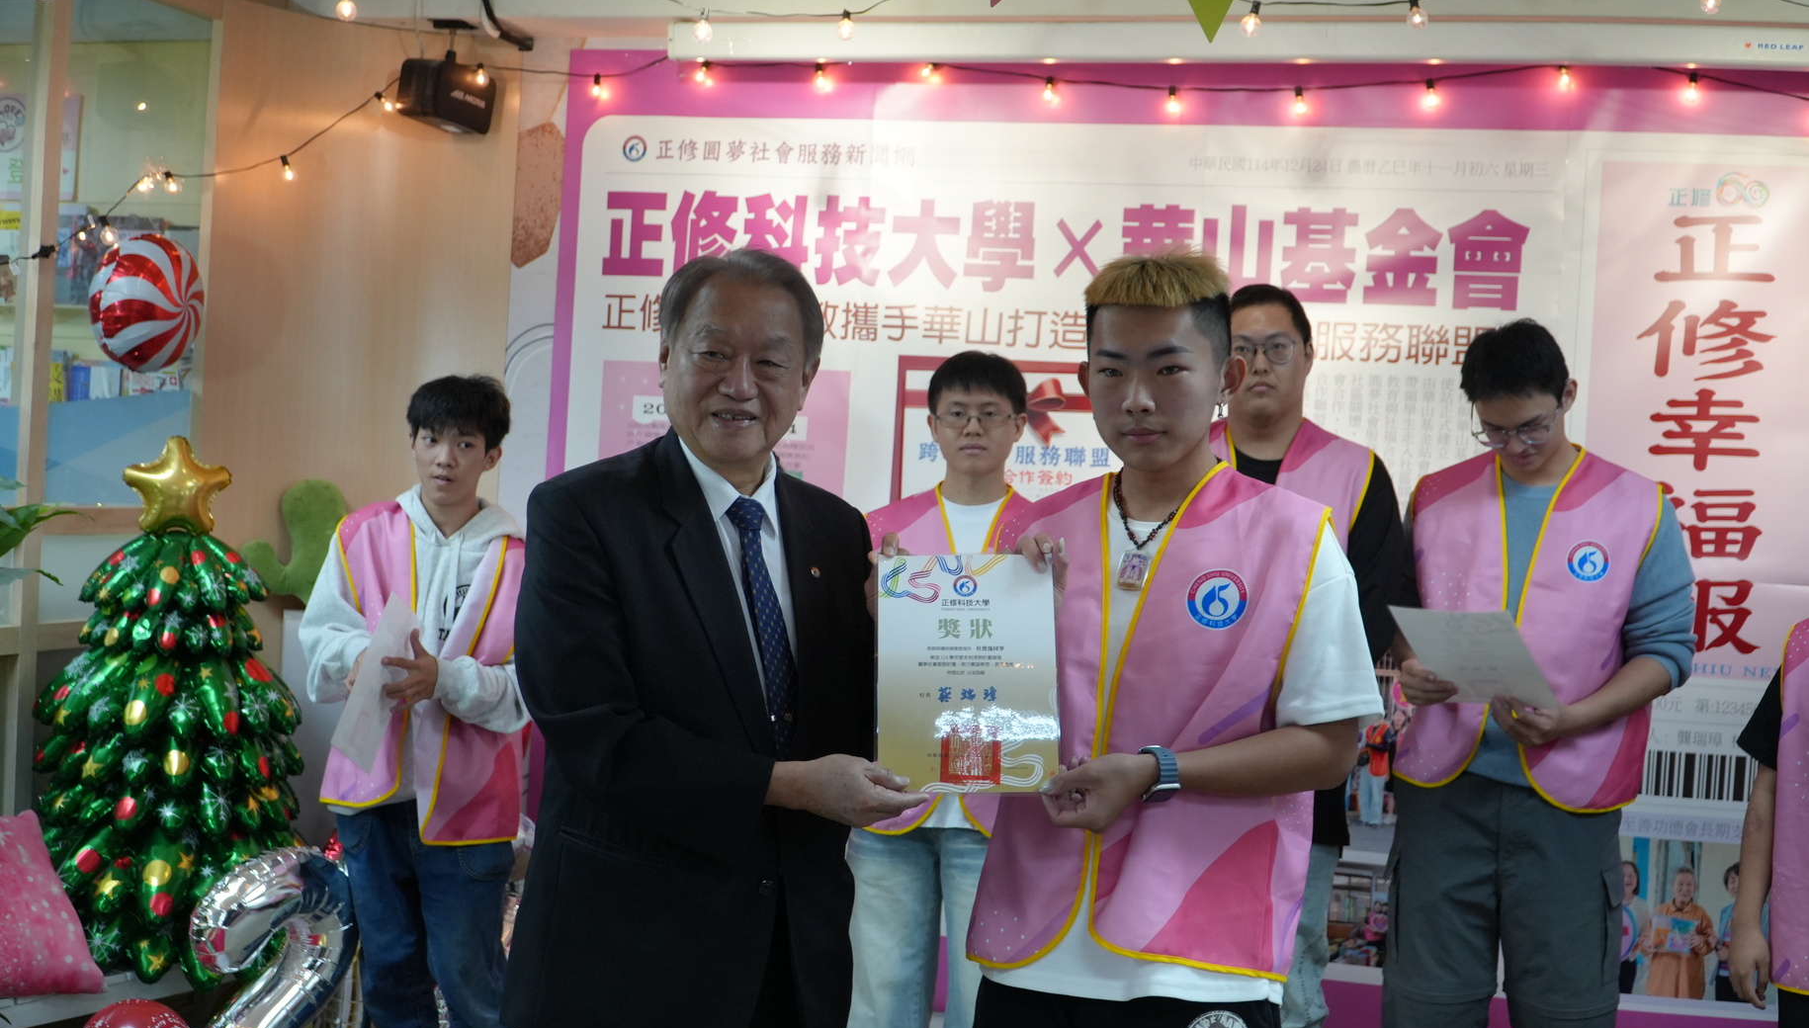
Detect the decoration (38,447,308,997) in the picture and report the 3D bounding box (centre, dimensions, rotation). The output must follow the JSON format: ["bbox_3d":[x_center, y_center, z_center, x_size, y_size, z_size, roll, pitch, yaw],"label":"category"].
[{"bbox_3d":[-1.569,0.393,3.970,0.550,1.100,0.550,3,1,-22],"label":"decoration"}]

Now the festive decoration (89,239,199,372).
[{"bbox_3d":[-1.749,-0.482,4.280,0.220,0.320,0.320,4,1,16],"label":"festive decoration"}]

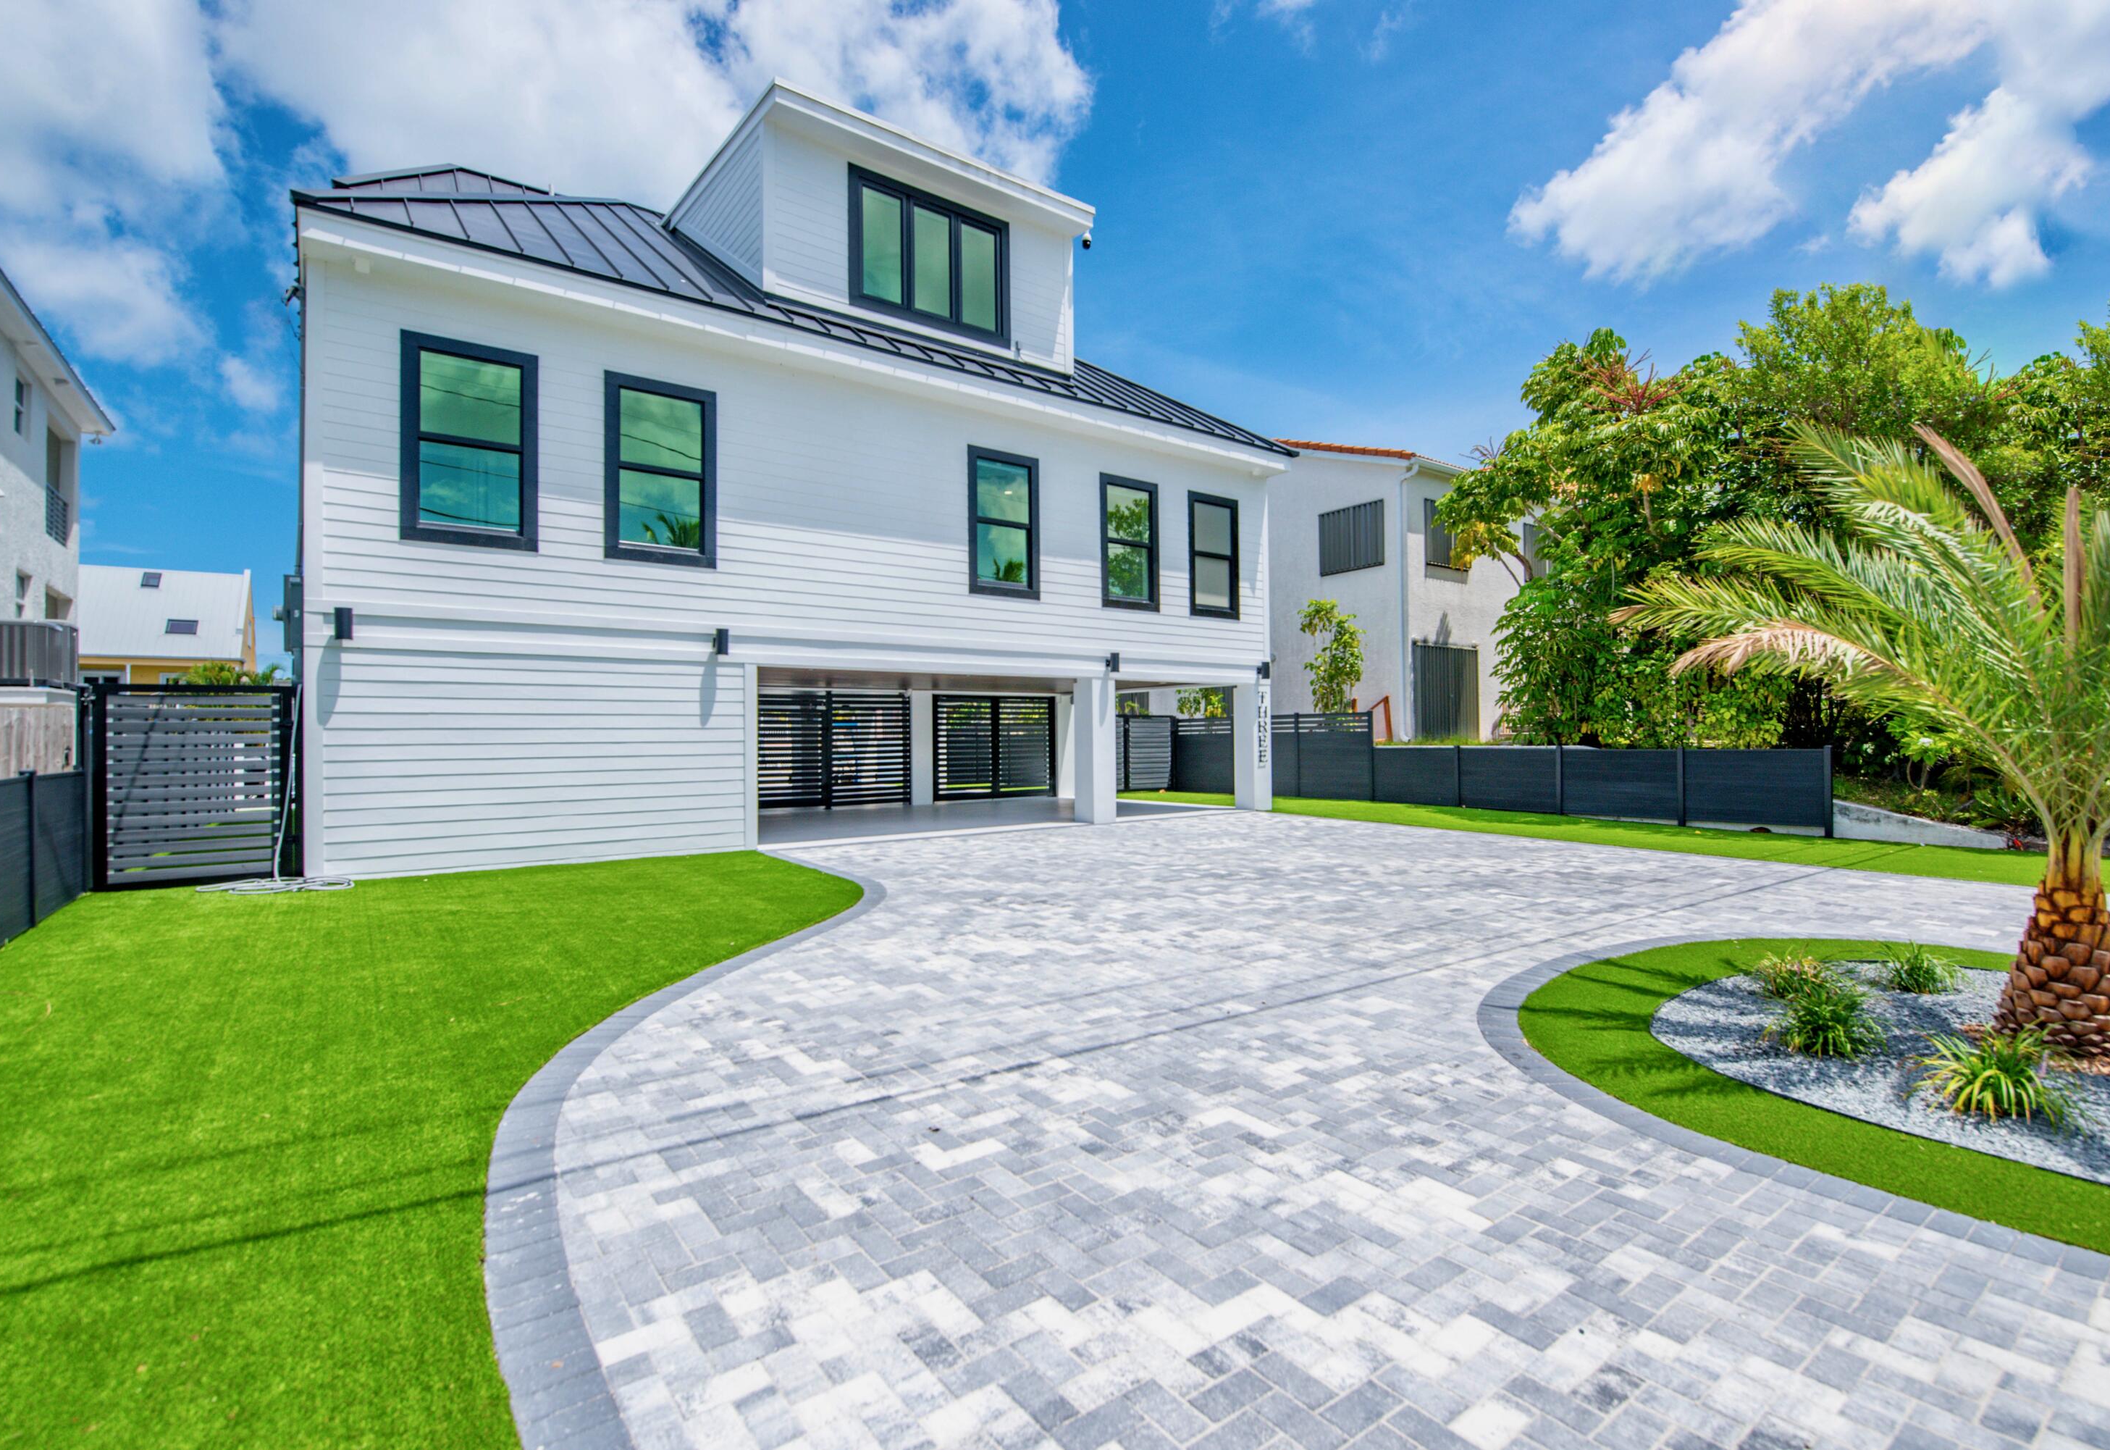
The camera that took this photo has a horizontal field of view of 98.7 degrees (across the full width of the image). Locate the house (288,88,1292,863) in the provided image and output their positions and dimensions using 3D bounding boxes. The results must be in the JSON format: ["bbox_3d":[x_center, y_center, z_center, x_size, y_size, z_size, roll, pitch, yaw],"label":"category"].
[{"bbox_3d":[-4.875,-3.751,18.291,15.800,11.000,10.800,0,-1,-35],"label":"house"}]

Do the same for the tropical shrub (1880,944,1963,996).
[{"bbox_3d":[4.920,1.360,5.140,0.430,0.300,0.430,0,-1,-35],"label":"tropical shrub"}]

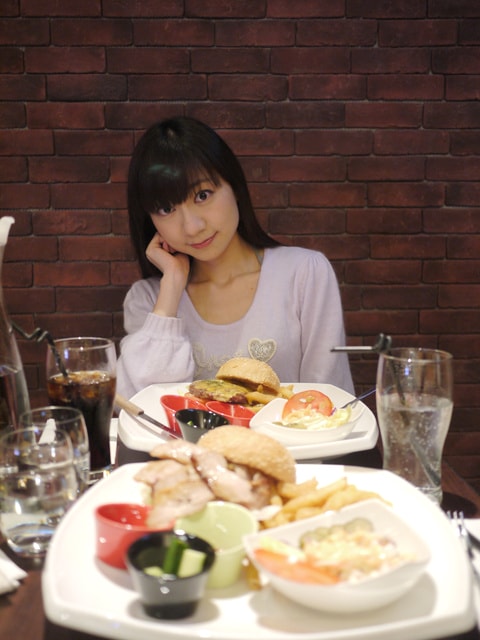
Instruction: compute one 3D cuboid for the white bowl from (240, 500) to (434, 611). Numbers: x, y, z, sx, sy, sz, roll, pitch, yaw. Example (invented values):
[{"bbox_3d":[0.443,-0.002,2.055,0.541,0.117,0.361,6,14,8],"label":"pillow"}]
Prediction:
[{"bbox_3d":[0.074,0.187,0.570,0.132,0.052,0.108,-5,10,-27],"label":"white bowl"}]

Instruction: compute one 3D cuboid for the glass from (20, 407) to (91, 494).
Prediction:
[{"bbox_3d":[-0.186,0.148,0.745,0.072,0.104,0.072,0,9,0],"label":"glass"}]

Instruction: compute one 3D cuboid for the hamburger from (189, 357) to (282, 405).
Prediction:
[{"bbox_3d":[-0.006,0.096,1.060,0.132,0.075,0.112,0,9,0],"label":"hamburger"}]

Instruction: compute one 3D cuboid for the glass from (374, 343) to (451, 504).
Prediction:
[{"bbox_3d":[0.184,0.115,0.780,0.082,0.158,0.082,0,9,0],"label":"glass"}]

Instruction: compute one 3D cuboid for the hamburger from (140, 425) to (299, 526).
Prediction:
[{"bbox_3d":[-0.022,0.151,0.690,0.148,0.082,0.125,0,9,0],"label":"hamburger"}]

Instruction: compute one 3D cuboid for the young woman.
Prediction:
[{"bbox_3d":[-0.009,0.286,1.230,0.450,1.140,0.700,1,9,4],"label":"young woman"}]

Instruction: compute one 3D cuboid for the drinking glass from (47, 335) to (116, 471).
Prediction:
[{"bbox_3d":[-0.182,0.104,0.850,0.081,0.158,0.081,0,9,0],"label":"drinking glass"}]

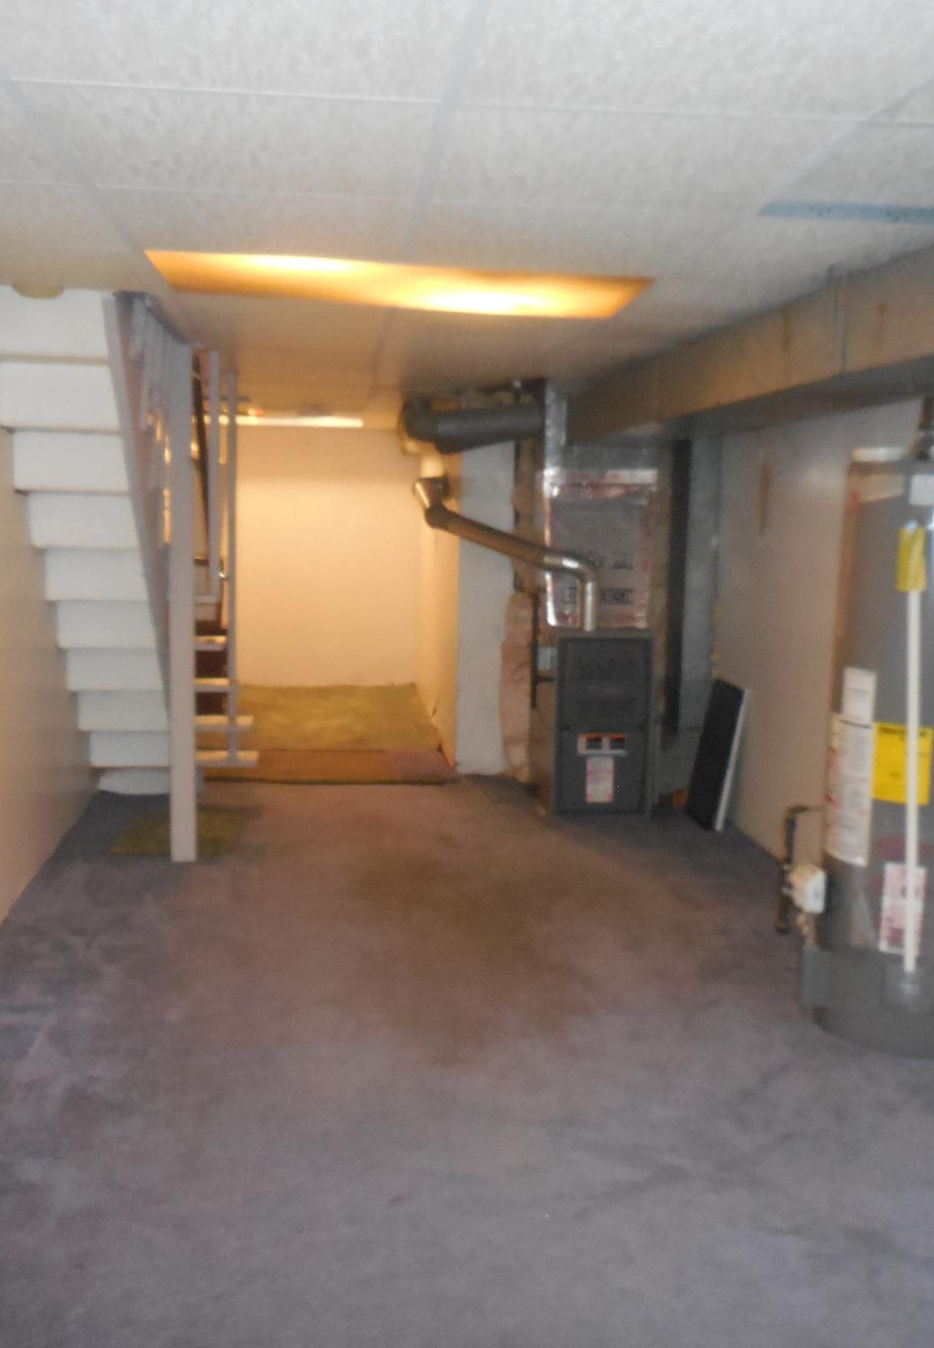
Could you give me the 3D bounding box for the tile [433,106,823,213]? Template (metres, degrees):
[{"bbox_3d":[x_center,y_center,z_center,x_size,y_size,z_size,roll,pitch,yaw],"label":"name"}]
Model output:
[{"bbox_3d":[0.253,-0.851,2.153,0.610,0.025,0.600,0,7,-6],"label":"tile"}]

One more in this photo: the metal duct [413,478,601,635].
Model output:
[{"bbox_3d":[0.173,-0.524,5.675,0.840,0.670,0.170,0,7,-6],"label":"metal duct"}]

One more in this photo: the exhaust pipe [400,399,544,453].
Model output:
[{"bbox_3d":[0.025,-1.112,5.840,0.670,0.230,0.220,0,7,-6],"label":"exhaust pipe"}]

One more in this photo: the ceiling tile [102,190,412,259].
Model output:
[{"bbox_3d":[-0.410,-0.929,2.684,0.600,0.025,0.600,0,7,-6],"label":"ceiling tile"}]

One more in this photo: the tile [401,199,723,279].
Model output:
[{"bbox_3d":[0.194,-0.926,2.761,0.610,0.025,0.600,0,7,-6],"label":"tile"}]

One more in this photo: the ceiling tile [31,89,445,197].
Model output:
[{"bbox_3d":[-0.352,-0.856,2.091,0.600,0.025,0.600,0,7,-6],"label":"ceiling tile"}]

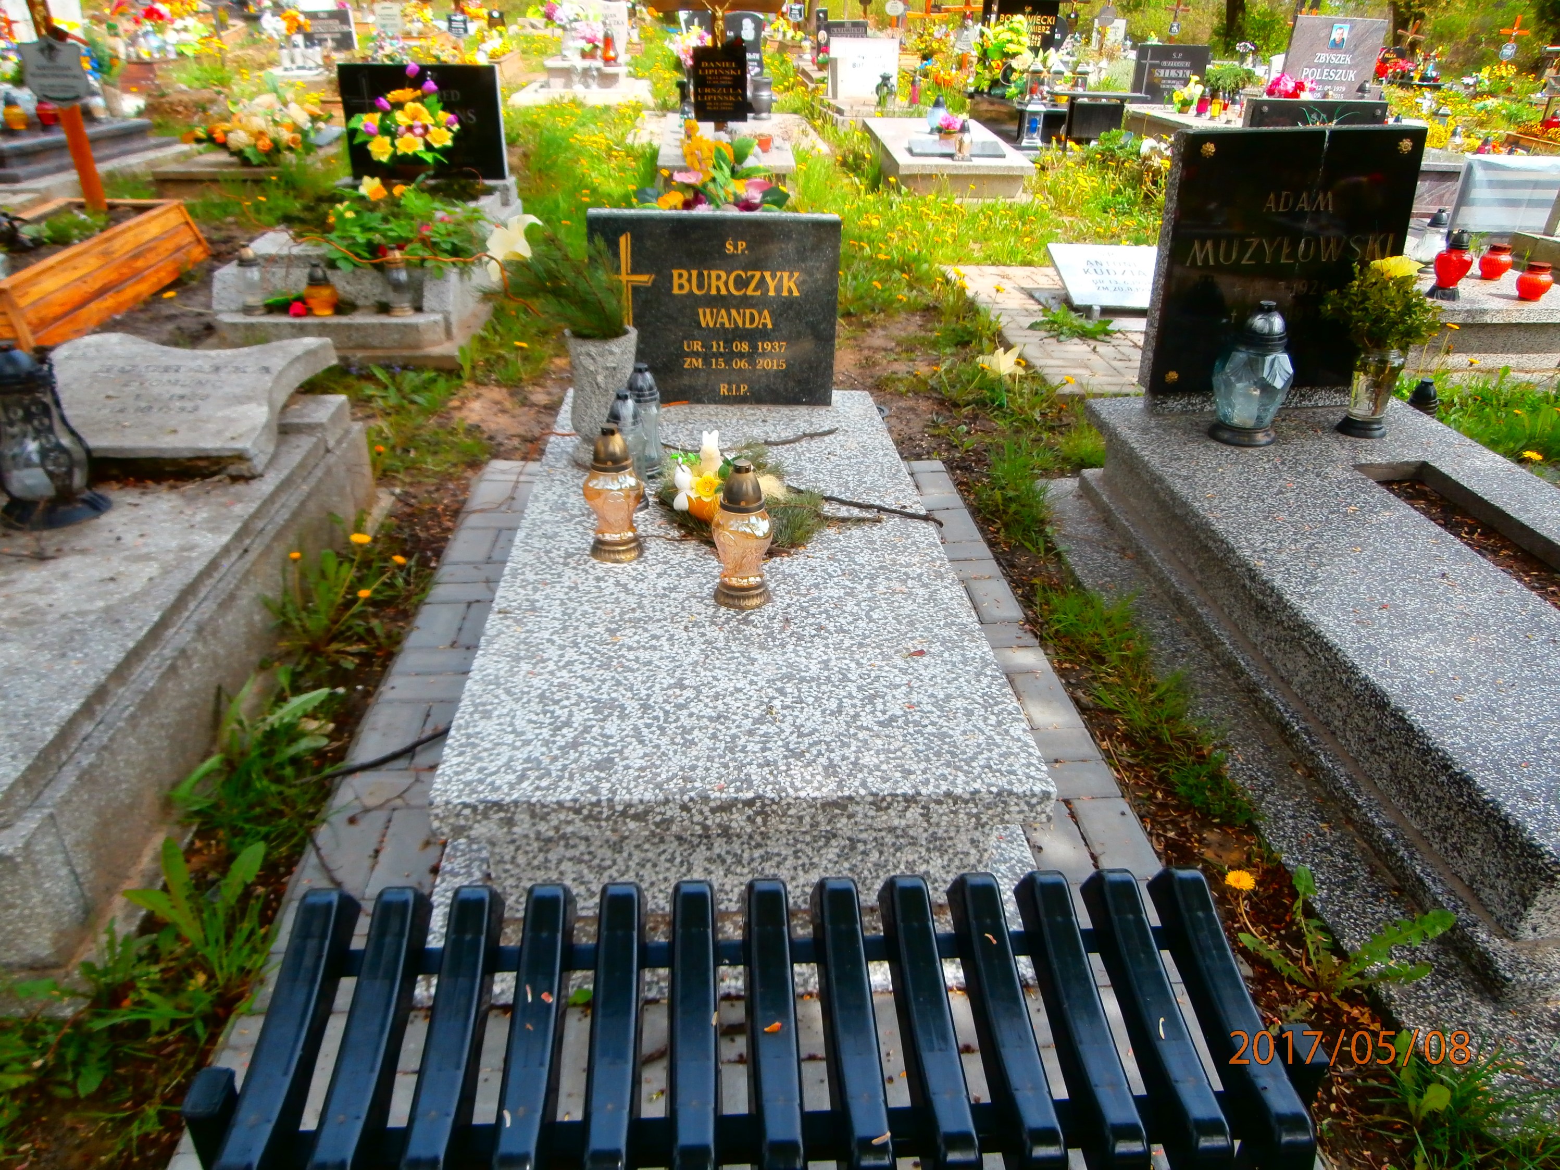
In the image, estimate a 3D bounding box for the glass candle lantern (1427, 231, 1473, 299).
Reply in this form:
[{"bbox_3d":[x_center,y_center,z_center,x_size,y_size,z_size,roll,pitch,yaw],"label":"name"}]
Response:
[{"bbox_3d":[2.522,-1.203,4.059,0.120,0.245,0.120,0,28,-4],"label":"glass candle lantern"}]

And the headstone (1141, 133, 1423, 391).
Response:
[{"bbox_3d":[1.340,-0.832,2.902,0.726,0.710,0.065,-5,22,-14],"label":"headstone"}]

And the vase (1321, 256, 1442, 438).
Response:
[{"bbox_3d":[1.501,-0.601,2.750,0.254,0.444,0.254,0,28,-4],"label":"vase"}]

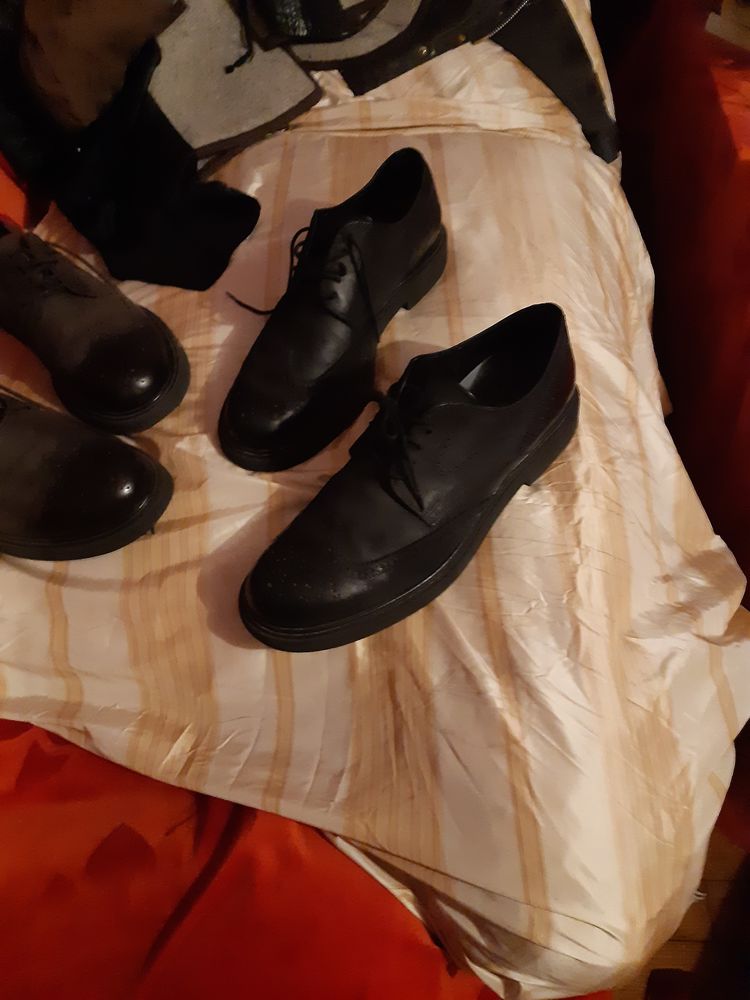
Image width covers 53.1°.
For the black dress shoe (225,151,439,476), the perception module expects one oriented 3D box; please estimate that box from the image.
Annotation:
[{"bbox_3d":[-0.032,-0.169,0.627,0.104,0.117,0.300,24,62,22],"label":"black dress shoe"}]

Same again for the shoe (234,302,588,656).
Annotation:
[{"bbox_3d":[0.030,-0.023,0.514,0.300,0.117,0.106,-37,55,-18],"label":"shoe"}]

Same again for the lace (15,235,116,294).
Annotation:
[{"bbox_3d":[-0.270,-0.196,0.647,0.080,0.045,0.060,34,65,27],"label":"lace"}]

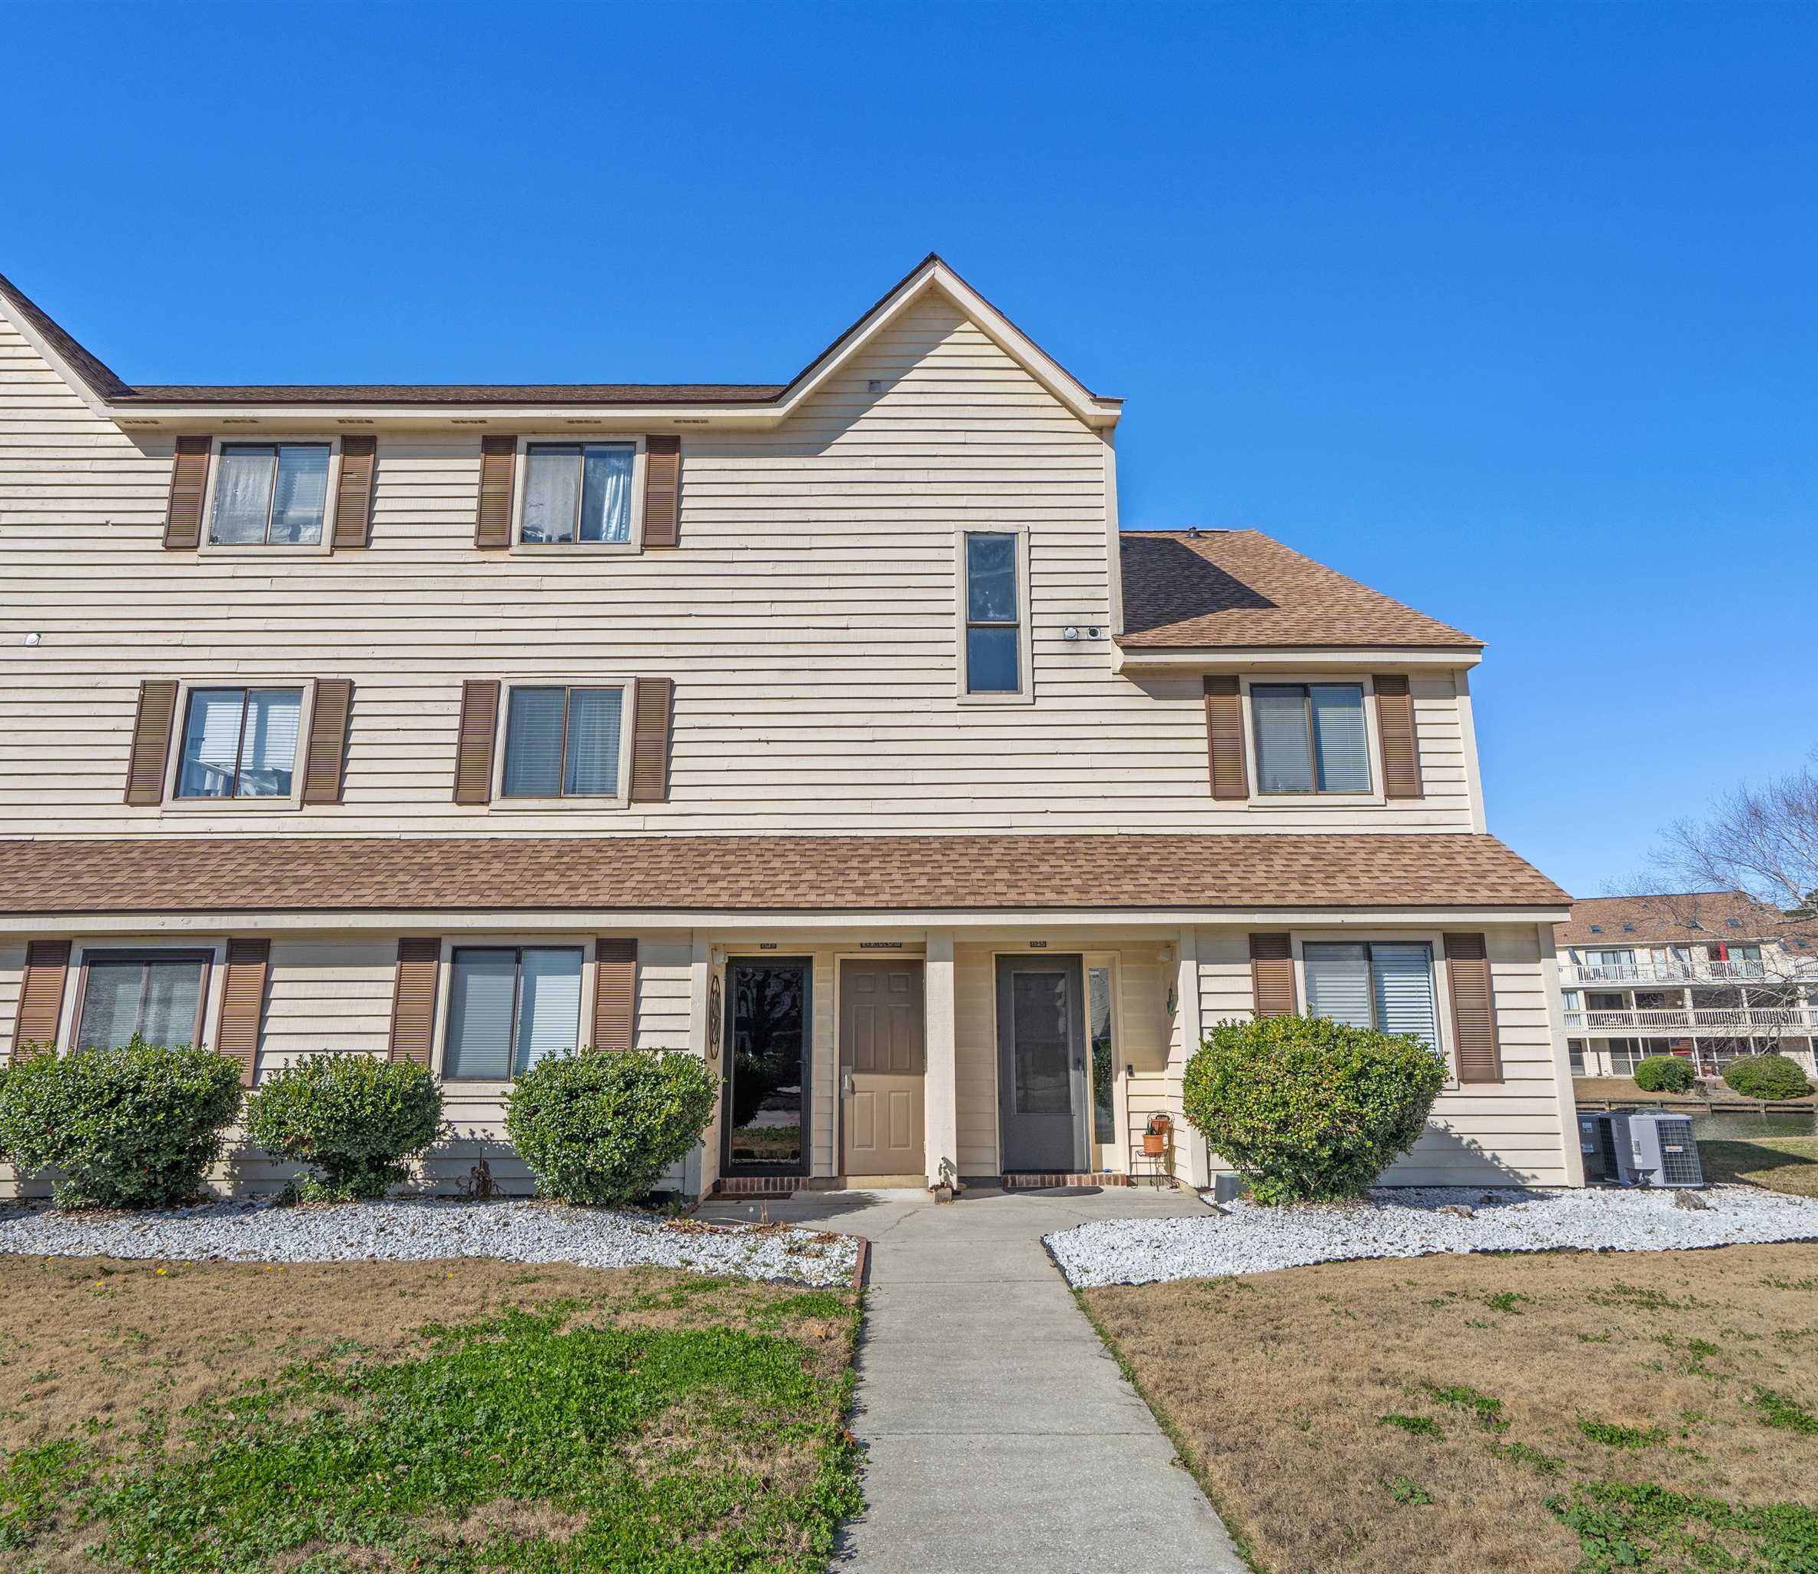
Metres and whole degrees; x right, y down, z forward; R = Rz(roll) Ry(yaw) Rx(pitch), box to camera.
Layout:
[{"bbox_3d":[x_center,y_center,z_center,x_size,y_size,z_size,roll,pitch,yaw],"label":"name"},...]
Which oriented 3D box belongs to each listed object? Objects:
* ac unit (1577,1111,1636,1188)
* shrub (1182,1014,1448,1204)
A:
[{"bbox_3d":[6.870,3.470,10.911,0.620,0.640,0.620,0,-13,-1],"label":"ac unit"},{"bbox_3d":[3.285,2.613,9.076,2.100,1.500,1.800,0,-13,-1],"label":"shrub"}]

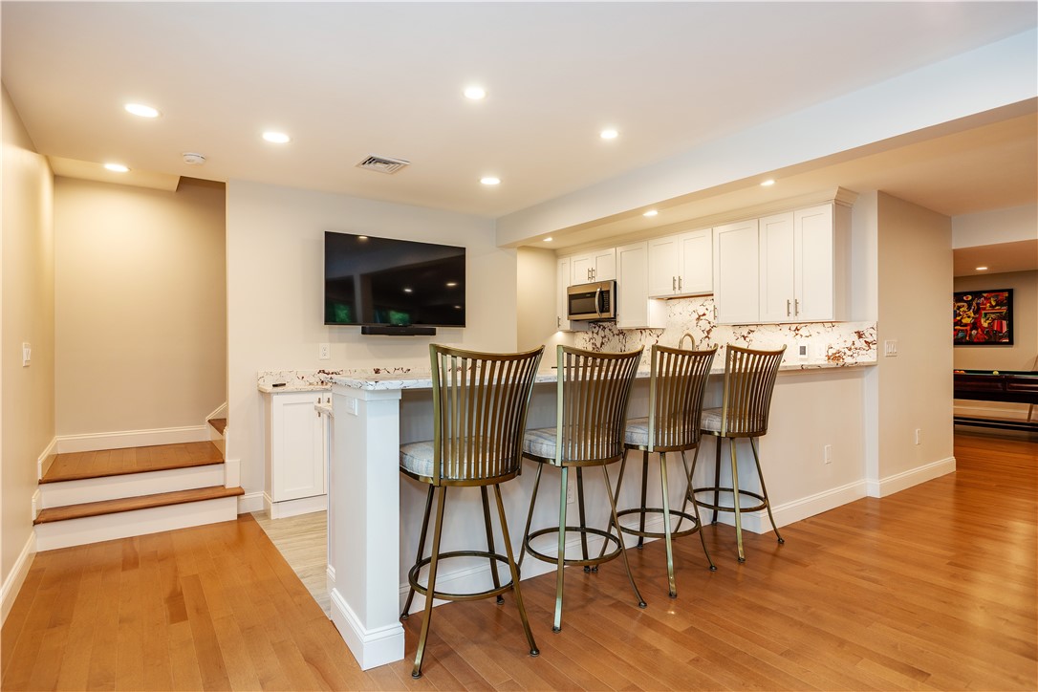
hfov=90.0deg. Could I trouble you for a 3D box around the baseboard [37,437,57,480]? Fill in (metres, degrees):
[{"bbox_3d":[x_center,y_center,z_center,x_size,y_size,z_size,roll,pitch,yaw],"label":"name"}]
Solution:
[{"bbox_3d":[-3.197,0.749,3.537,0.017,0.133,0.870,0,0,-36],"label":"baseboard"}]

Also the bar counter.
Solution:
[{"bbox_3d":[0.970,0.663,3.212,4.040,1.065,0.525,0,0,-33],"label":"bar counter"}]

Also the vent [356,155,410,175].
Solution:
[{"bbox_3d":[-0.888,-1.168,3.369,0.264,0.027,0.276,0,0,-33],"label":"vent"}]

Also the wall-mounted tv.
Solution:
[{"bbox_3d":[-0.980,-0.516,4.302,1.222,0.713,0.055,0,0,-35],"label":"wall-mounted tv"}]

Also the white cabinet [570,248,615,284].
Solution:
[{"bbox_3d":[1.021,-0.937,6.328,0.330,0.370,0.765,0,0,-36],"label":"white cabinet"}]

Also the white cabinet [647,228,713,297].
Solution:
[{"bbox_3d":[1.754,-0.821,5.334,0.330,0.602,0.785,0,0,-36],"label":"white cabinet"}]

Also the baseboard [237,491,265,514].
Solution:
[{"bbox_3d":[-1.921,1.124,3.701,0.185,0.137,0.025,0,0,-33],"label":"baseboard"}]

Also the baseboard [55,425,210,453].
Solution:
[{"bbox_3d":[-3.050,0.745,4.168,0.995,0.130,0.018,0,0,-36],"label":"baseboard"}]

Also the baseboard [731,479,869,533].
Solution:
[{"bbox_3d":[2.097,1.129,3.782,1.490,0.137,0.215,0,0,-33],"label":"baseboard"}]

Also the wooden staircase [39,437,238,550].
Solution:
[{"bbox_3d":[-2.657,1.002,3.751,1.080,0.380,1.150,0,0,-33],"label":"wooden staircase"}]

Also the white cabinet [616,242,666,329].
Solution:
[{"bbox_3d":[1.385,-0.661,5.835,0.330,0.922,0.460,0,0,-36],"label":"white cabinet"}]

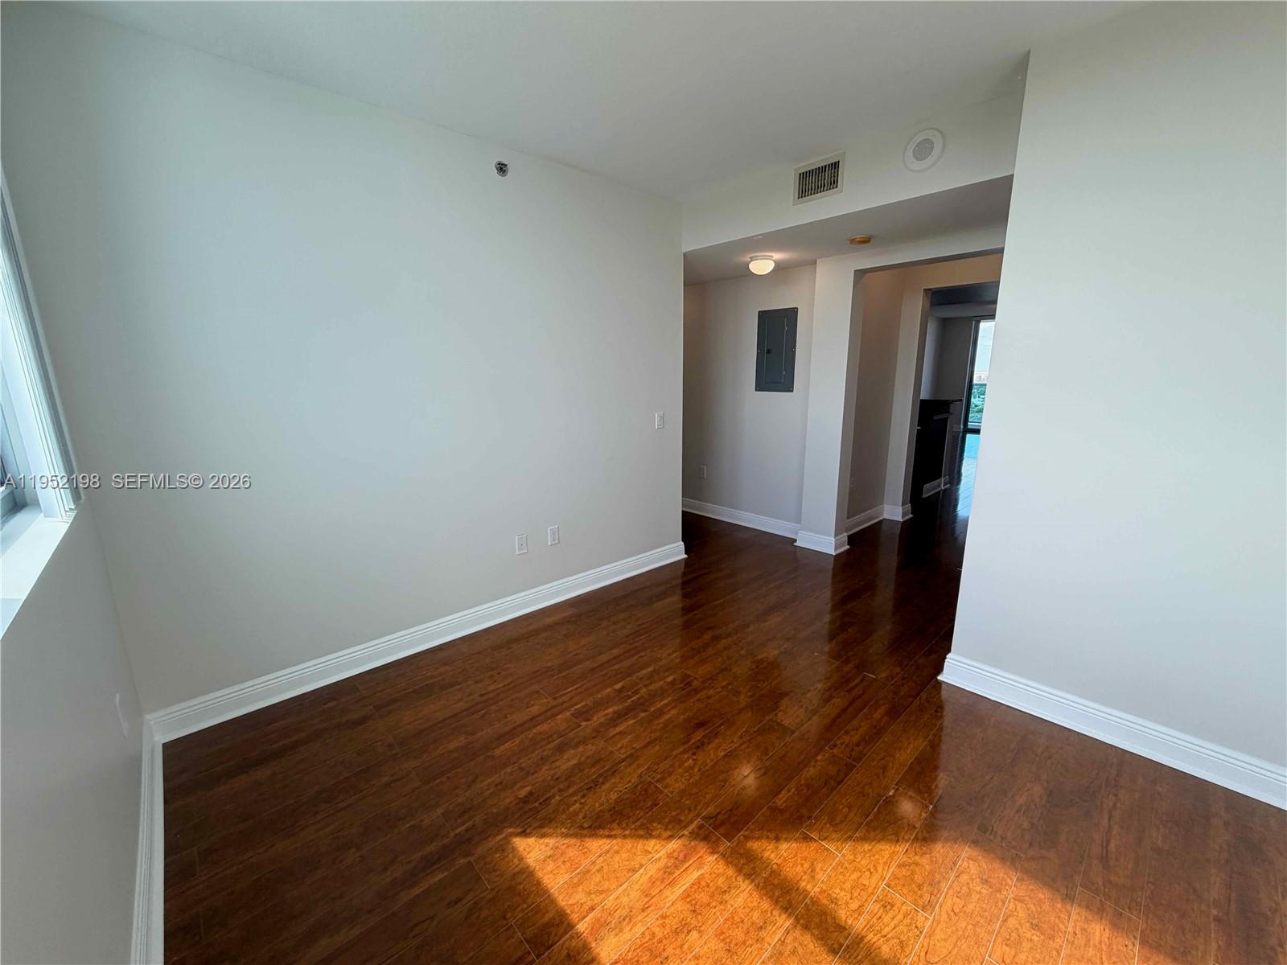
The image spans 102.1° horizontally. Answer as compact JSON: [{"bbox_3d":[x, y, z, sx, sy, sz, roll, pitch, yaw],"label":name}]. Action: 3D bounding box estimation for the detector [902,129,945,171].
[{"bbox_3d":[1.349,-1.611,2.517,0.032,0.194,0.194,-11,16,-42],"label":"detector"}]

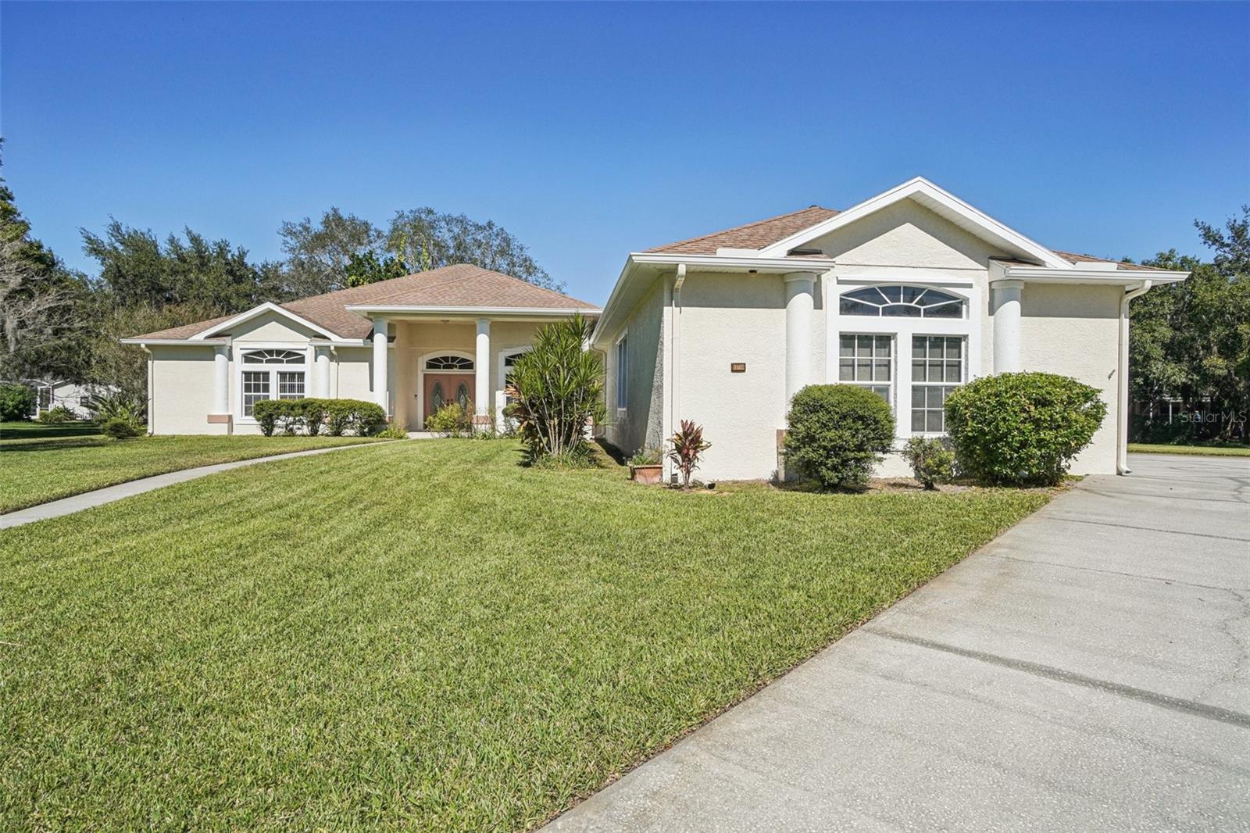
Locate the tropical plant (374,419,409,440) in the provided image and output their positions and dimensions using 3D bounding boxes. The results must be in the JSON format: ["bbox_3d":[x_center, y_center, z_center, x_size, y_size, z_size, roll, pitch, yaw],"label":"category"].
[{"bbox_3d":[-6.864,0.376,18.500,1.000,0.580,0.850,0,1,-6],"label":"tropical plant"}]

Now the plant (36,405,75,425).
[{"bbox_3d":[-37.310,-0.080,41.000,2.000,1.200,1.800,0,1,-6],"label":"plant"}]

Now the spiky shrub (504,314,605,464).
[{"bbox_3d":[-1.478,-0.649,13.300,2.100,3.060,1.950,0,1,-6],"label":"spiky shrub"}]

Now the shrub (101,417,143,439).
[{"bbox_3d":[-15.511,0.354,19.300,1.100,0.670,0.950,0,1,-6],"label":"shrub"}]

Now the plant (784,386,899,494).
[{"bbox_3d":[2.944,0.282,8.600,1.430,1.450,1.400,0,1,-6],"label":"plant"}]

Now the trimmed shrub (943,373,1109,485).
[{"bbox_3d":[5.678,0.177,8.900,2.000,1.600,1.600,0,1,-6],"label":"trimmed shrub"}]

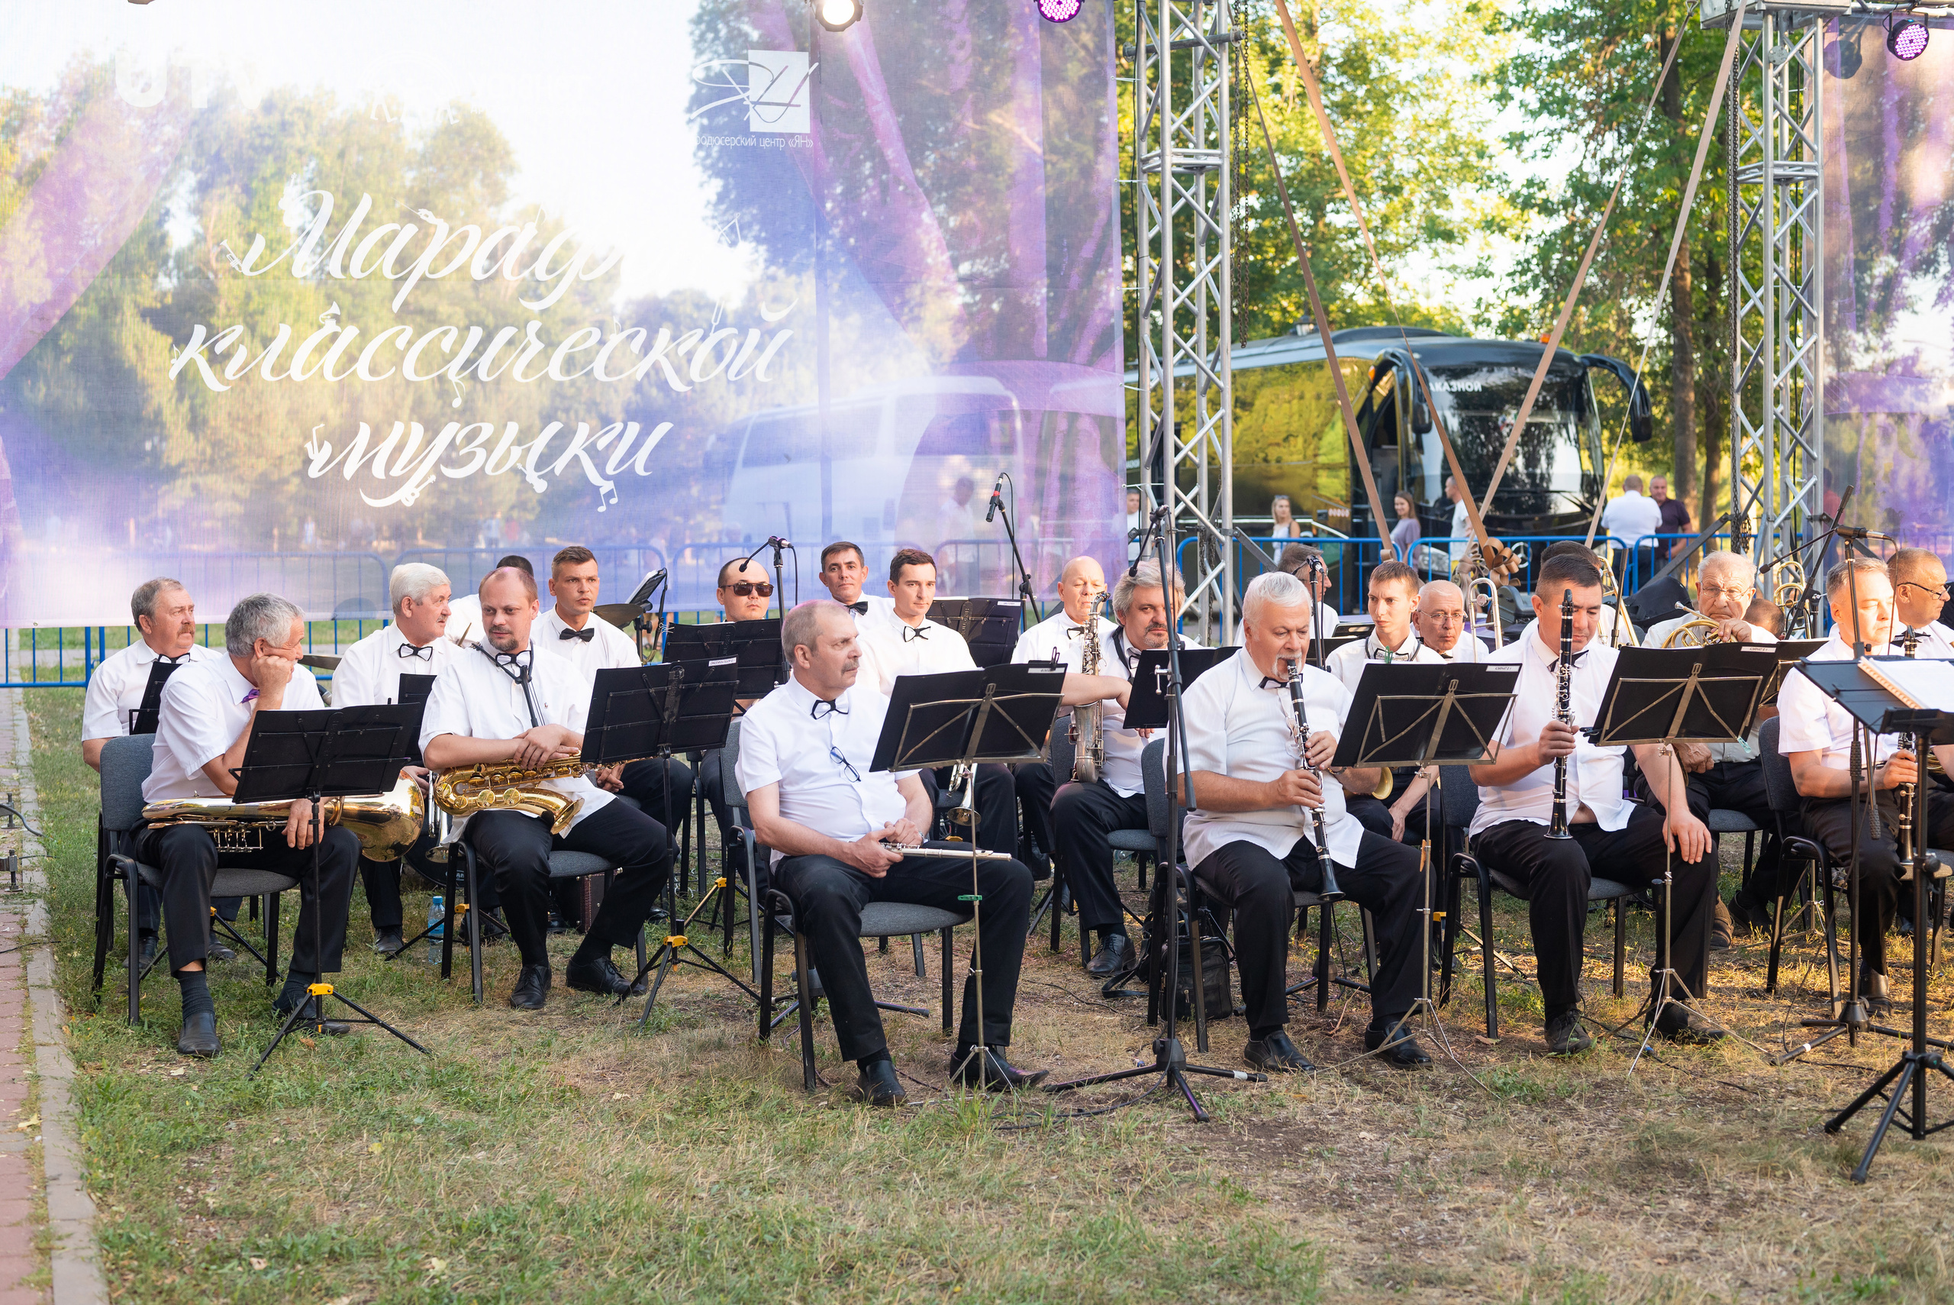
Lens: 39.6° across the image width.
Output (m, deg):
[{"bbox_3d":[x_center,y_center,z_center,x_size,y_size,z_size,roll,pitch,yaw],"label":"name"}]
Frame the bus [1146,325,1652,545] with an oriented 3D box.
[{"bbox_3d":[3.887,-2.226,36.126,2.600,3.650,12.200,-1,3,-21],"label":"bus"}]

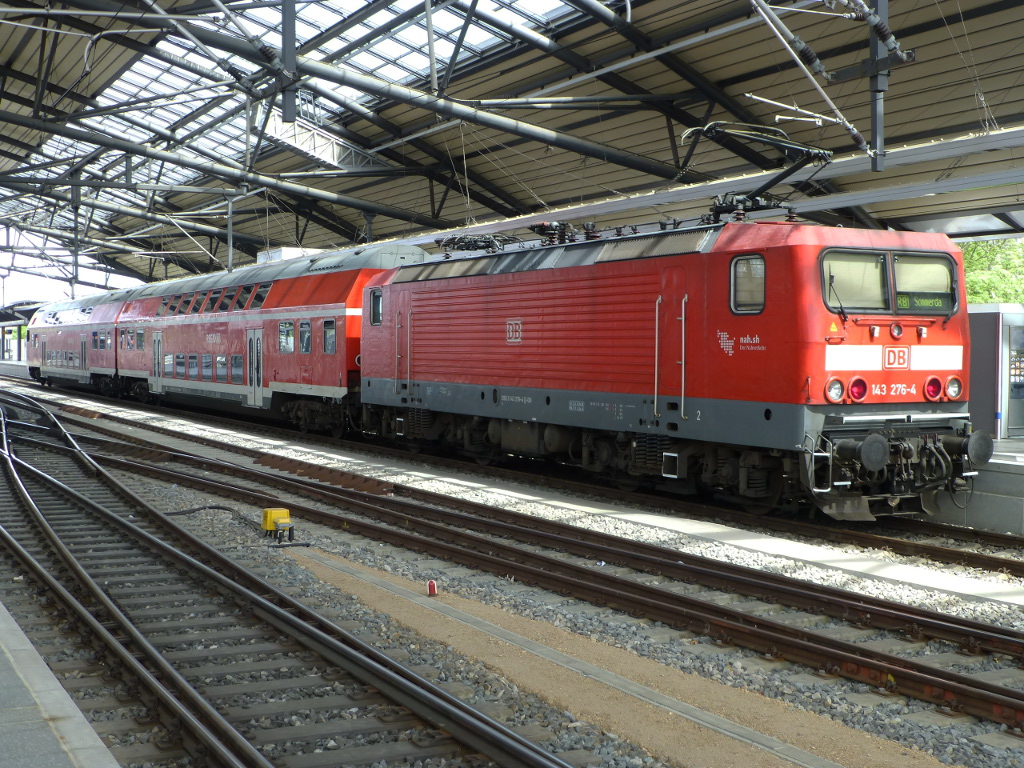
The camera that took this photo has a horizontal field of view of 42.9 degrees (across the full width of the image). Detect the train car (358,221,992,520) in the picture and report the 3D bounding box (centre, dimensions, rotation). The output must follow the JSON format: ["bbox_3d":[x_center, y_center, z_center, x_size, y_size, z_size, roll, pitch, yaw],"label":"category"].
[{"bbox_3d":[1.338,-0.427,23.505,3.020,4.060,16.620,-1,2,-28],"label":"train car"}]

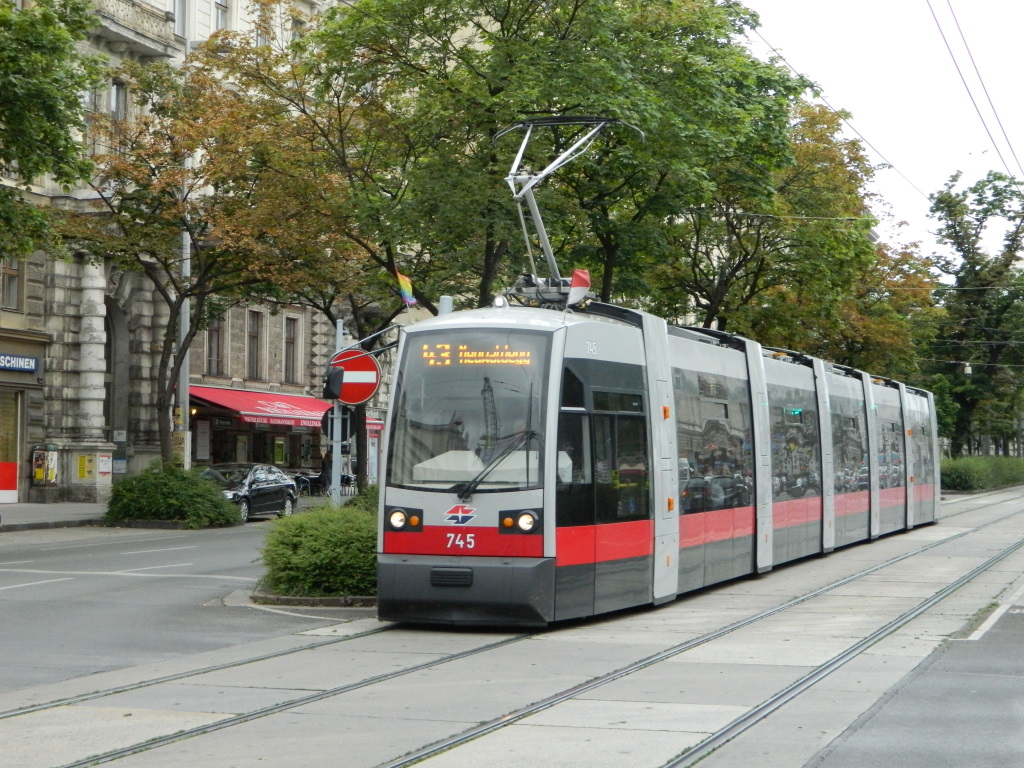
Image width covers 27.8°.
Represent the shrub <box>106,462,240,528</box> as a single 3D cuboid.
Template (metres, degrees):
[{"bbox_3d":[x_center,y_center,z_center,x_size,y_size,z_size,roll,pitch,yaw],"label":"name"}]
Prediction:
[{"bbox_3d":[-7.985,2.582,48.701,2.200,1.450,2.800,-1,-2,17],"label":"shrub"}]

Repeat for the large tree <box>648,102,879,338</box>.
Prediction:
[{"bbox_3d":[5.858,-1.655,48.750,5.700,10.000,5.700,-1,-2,17],"label":"large tree"}]

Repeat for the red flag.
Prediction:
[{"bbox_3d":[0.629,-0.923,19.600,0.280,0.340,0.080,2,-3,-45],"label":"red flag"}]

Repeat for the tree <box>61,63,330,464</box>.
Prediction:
[{"bbox_3d":[-7.614,-2.214,49.498,6.400,11.100,6.400,0,-2,0],"label":"tree"}]

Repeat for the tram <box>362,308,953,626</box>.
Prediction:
[{"bbox_3d":[4.699,1.172,35.846,2.400,3.300,35.400,-1,-2,17],"label":"tram"}]

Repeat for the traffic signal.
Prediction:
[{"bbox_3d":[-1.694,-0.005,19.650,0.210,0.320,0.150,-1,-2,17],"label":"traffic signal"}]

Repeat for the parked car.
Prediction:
[{"bbox_3d":[-6.973,2.788,53.336,1.780,1.460,4.550,-1,-2,17],"label":"parked car"}]

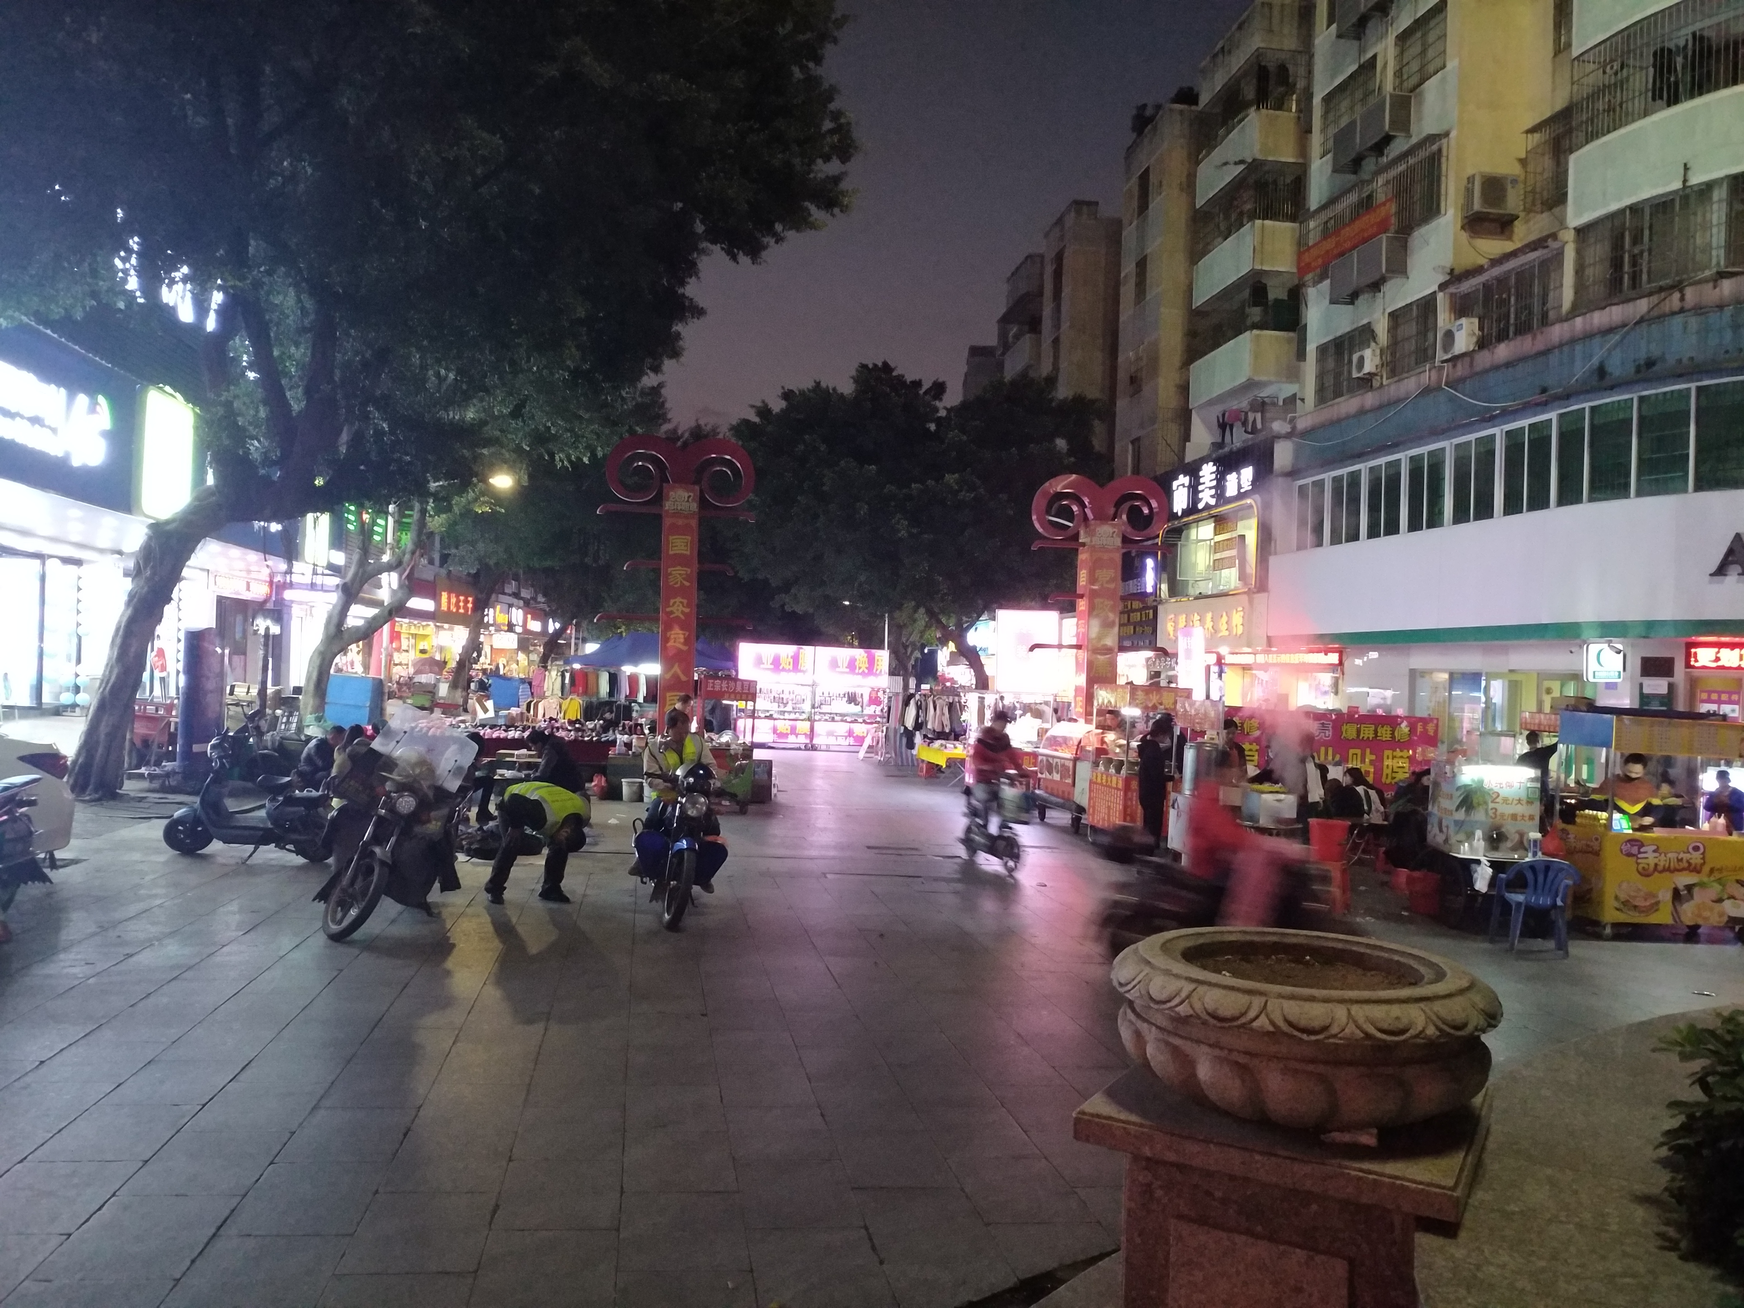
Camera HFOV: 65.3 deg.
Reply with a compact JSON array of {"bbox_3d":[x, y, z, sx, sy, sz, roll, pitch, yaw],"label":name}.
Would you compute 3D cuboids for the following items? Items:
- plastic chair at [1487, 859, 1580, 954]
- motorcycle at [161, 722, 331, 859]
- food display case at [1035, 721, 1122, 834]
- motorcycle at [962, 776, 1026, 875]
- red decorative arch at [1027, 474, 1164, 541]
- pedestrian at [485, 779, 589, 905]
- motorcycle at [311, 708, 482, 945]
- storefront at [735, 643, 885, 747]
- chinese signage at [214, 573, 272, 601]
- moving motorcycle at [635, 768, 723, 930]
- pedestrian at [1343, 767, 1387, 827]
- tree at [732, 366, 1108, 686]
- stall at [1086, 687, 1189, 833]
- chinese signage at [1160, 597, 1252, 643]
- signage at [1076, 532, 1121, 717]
[{"bbox_3d":[5.080,1.930,10.430,0.580,0.750,0.550,2,0,14],"label":"plastic chair"},{"bbox_3d":[-5.350,1.210,11.800,1.700,1.100,0.680,2,0,3],"label":"motorcycle"},{"bbox_3d":[2.840,1.630,18.150,0.750,1.420,1.650,2,0,-11],"label":"food display case"},{"bbox_3d":[1.250,1.645,13.826,0.580,1.000,1.520,3,-1,-18],"label":"motorcycle"},{"bbox_3d":[3.669,-2.358,22.000,2.200,1.070,0.420,3,-1,-9],"label":"red decorative arch"},{"bbox_3d":[-2.461,1.398,10.107,0.720,0.920,0.720,3,-1,-20],"label":"pedestrian"},{"bbox_3d":[-3.081,1.106,9.040,0.870,1.350,1.920,2,-1,5],"label":"motorcycle"},{"bbox_3d":[-1.652,1.118,35.889,3.950,2.620,1.200,3,-1,-11],"label":"storefront"},{"bbox_3d":[-17.400,-1.850,38.000,0.200,0.620,5.200,2,0,-10],"label":"chinese signage"},{"bbox_3d":[-1.470,1.390,10.100,0.750,1.100,1.930,2,0,-16],"label":"moving motorcycle"},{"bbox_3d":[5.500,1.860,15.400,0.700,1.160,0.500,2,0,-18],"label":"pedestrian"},{"bbox_3d":[1.140,-2.230,32.000,8.800,9.200,8.500,2,0,0],"label":"tree"},{"bbox_3d":[3.250,1.380,16.840,0.820,1.930,1.150,2,0,-15],"label":"stall"},{"bbox_3d":[7.469,-0.703,30.500,0.220,1.080,5.000,3,-1,-9],"label":"chinese signage"},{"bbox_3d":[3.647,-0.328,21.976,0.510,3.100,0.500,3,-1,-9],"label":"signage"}]

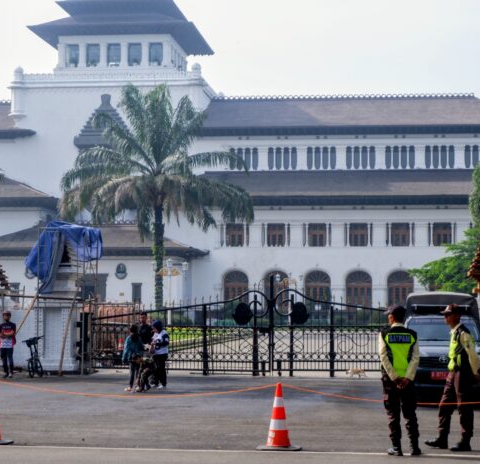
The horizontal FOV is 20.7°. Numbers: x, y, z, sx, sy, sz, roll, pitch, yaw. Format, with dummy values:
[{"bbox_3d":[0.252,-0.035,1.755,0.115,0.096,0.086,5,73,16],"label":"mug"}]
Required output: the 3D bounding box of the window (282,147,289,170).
[{"bbox_3d":[4.365,-6.886,123.415,0.600,2.124,0.300,0,-4,7],"label":"window"}]

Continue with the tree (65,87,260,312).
[{"bbox_3d":[-4.462,-0.937,72.367,10.500,14.180,10.500,0,-4,7],"label":"tree"}]

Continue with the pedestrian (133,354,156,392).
[{"bbox_3d":[-2.053,2.971,27.971,0.600,0.800,0.500,3,-5,-41],"label":"pedestrian"}]

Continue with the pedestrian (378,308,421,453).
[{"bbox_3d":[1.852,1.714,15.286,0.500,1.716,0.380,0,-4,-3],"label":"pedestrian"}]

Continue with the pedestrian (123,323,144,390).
[{"bbox_3d":[-2.288,2.688,28.335,0.480,1.385,0.380,-2,-5,37],"label":"pedestrian"}]

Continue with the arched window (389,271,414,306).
[{"bbox_3d":[13.974,5.138,114.100,2.250,3.500,0.350,0,-4,7],"label":"arched window"}]

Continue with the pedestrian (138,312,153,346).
[{"bbox_3d":[-2.182,2.682,30.292,0.460,1.660,0.320,-1,-4,23],"label":"pedestrian"}]

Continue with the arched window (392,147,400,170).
[{"bbox_3d":[14.312,-6.799,120.300,0.560,2.080,0.250,0,-4,7],"label":"arched window"}]

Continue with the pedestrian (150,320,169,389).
[{"bbox_3d":[-1.760,2.672,28.750,0.350,1.480,0.440,2,-4,-25],"label":"pedestrian"}]

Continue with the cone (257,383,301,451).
[{"bbox_3d":[0.463,2.206,15.760,0.480,0.775,0.480,0,-4,7],"label":"cone"}]

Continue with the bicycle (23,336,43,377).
[{"bbox_3d":[-5.288,3.192,33.667,0.570,1.050,1.500,0,-4,5],"label":"bicycle"}]

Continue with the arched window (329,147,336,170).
[{"bbox_3d":[8.588,-6.738,121.000,0.560,2.080,0.250,0,-4,7],"label":"arched window"}]

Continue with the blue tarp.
[{"bbox_3d":[-4.726,0.683,35.200,1.900,1.950,1.500,0,-4,7],"label":"blue tarp"}]

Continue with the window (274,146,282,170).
[{"bbox_3d":[3.851,-7.228,129.800,0.560,2.200,0.250,0,-4,7],"label":"window"}]

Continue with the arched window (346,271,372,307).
[{"bbox_3d":[11.090,5.290,122.000,2.400,3.400,0.350,0,-4,7],"label":"arched window"}]

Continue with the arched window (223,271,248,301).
[{"bbox_3d":[-0.326,5.215,115.800,2.250,3.500,0.350,0,-4,7],"label":"arched window"}]

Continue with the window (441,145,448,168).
[{"bbox_3d":[18.910,-6.928,121.681,0.600,2.168,0.300,0,-4,7],"label":"window"}]

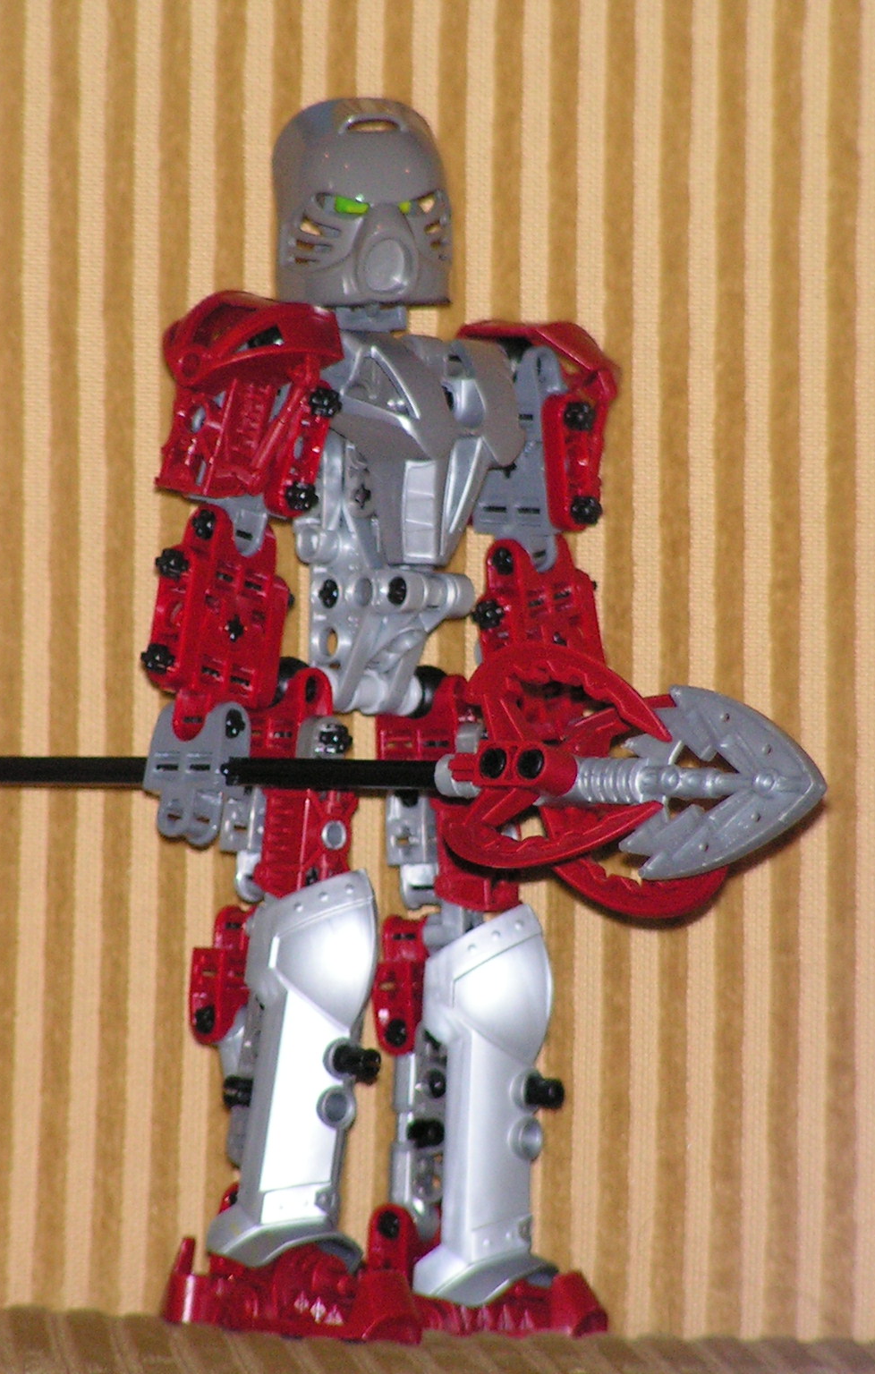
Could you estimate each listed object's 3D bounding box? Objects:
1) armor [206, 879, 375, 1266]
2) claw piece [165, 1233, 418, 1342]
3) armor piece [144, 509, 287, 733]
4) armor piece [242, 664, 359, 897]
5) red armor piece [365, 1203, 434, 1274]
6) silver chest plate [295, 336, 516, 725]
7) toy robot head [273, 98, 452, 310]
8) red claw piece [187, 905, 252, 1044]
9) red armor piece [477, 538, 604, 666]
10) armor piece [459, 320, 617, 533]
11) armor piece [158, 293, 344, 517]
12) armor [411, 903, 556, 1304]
[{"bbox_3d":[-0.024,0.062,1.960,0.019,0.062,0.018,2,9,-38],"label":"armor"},{"bbox_3d":[-0.024,0.099,1.975,0.037,0.015,0.020,7,11,31],"label":"claw piece"},{"bbox_3d":[-0.036,-0.010,1.954,0.018,0.037,0.014,5,3,-22],"label":"armor piece"},{"bbox_3d":[-0.022,0.015,1.960,0.017,0.040,0.014,-2,4,-32],"label":"armor piece"},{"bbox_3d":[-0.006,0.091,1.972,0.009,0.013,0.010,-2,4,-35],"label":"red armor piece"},{"bbox_3d":[-0.005,-0.027,1.970,0.030,0.060,0.023,0,6,-33],"label":"silver chest plate"},{"bbox_3d":[-0.012,-0.079,1.968,0.029,0.034,0.028,-1,3,-19],"label":"toy robot head"},{"bbox_3d":[-0.035,0.048,1.985,0.011,0.021,0.009,-5,14,-45],"label":"red claw piece"},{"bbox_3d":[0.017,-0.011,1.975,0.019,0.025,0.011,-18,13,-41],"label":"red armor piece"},{"bbox_3d":[0.016,-0.043,1.968,0.023,0.034,0.027,0,10,10],"label":"armor piece"},{"bbox_3d":[-0.030,-0.046,1.955,0.028,0.033,0.022,10,10,-5],"label":"armor piece"},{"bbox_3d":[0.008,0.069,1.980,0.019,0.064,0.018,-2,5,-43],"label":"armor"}]

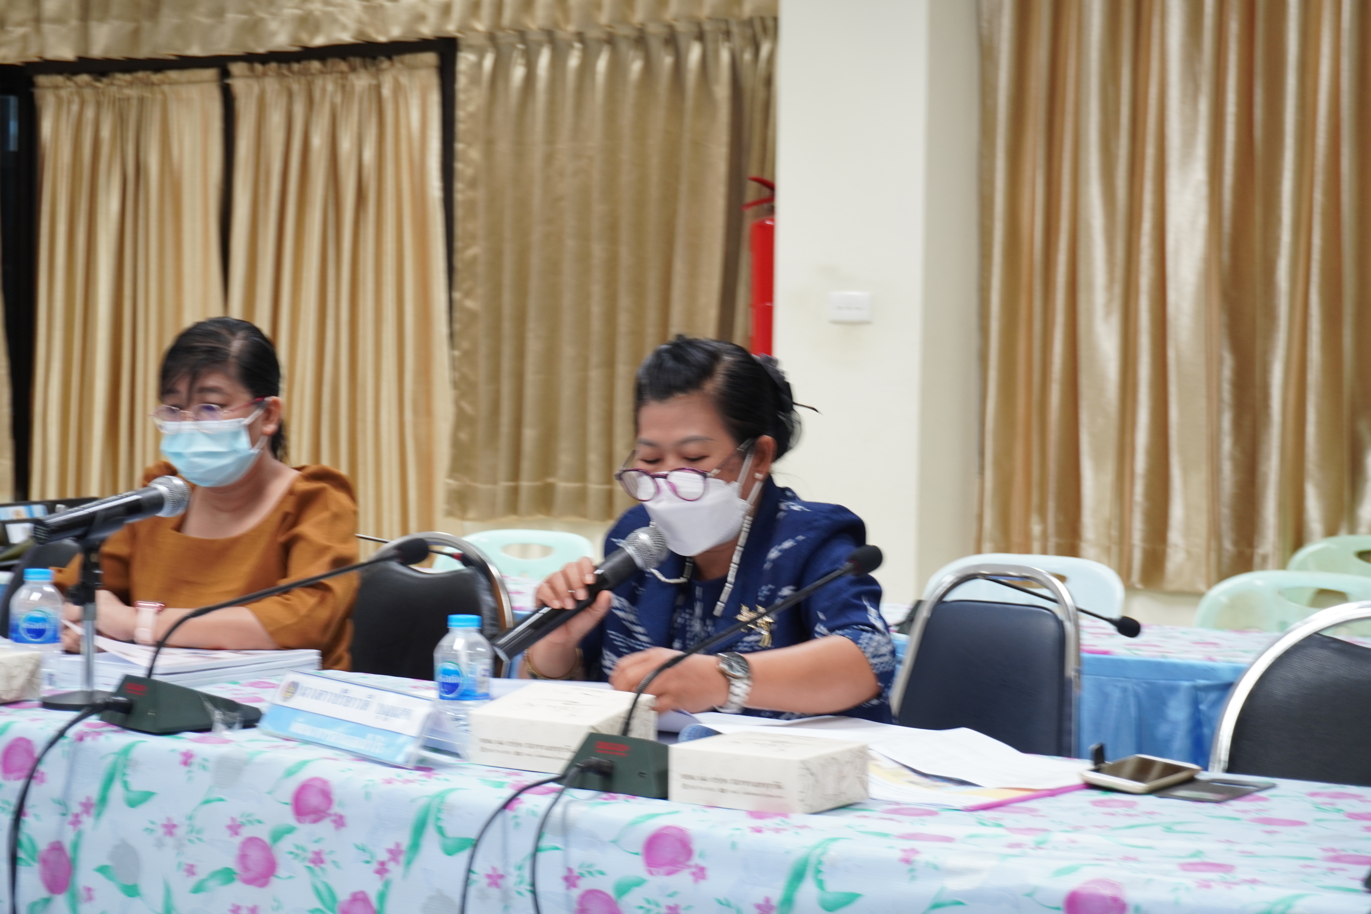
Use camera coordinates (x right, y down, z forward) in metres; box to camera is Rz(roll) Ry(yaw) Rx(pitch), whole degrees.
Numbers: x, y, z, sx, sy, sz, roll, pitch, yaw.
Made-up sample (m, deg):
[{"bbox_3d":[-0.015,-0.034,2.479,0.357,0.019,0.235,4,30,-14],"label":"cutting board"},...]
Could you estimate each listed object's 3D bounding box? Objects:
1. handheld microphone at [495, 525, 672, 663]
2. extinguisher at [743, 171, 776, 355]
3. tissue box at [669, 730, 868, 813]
[{"bbox_3d":[-0.111,0.147,2.830,0.236,0.049,0.049,-36,0,-22],"label":"handheld microphone"},{"bbox_3d":[0.242,-0.413,6.500,0.180,0.540,0.160,1,2,-6],"label":"extinguisher"},{"bbox_3d":[0.081,0.302,2.560,0.150,0.051,0.115,3,5,32],"label":"tissue box"}]

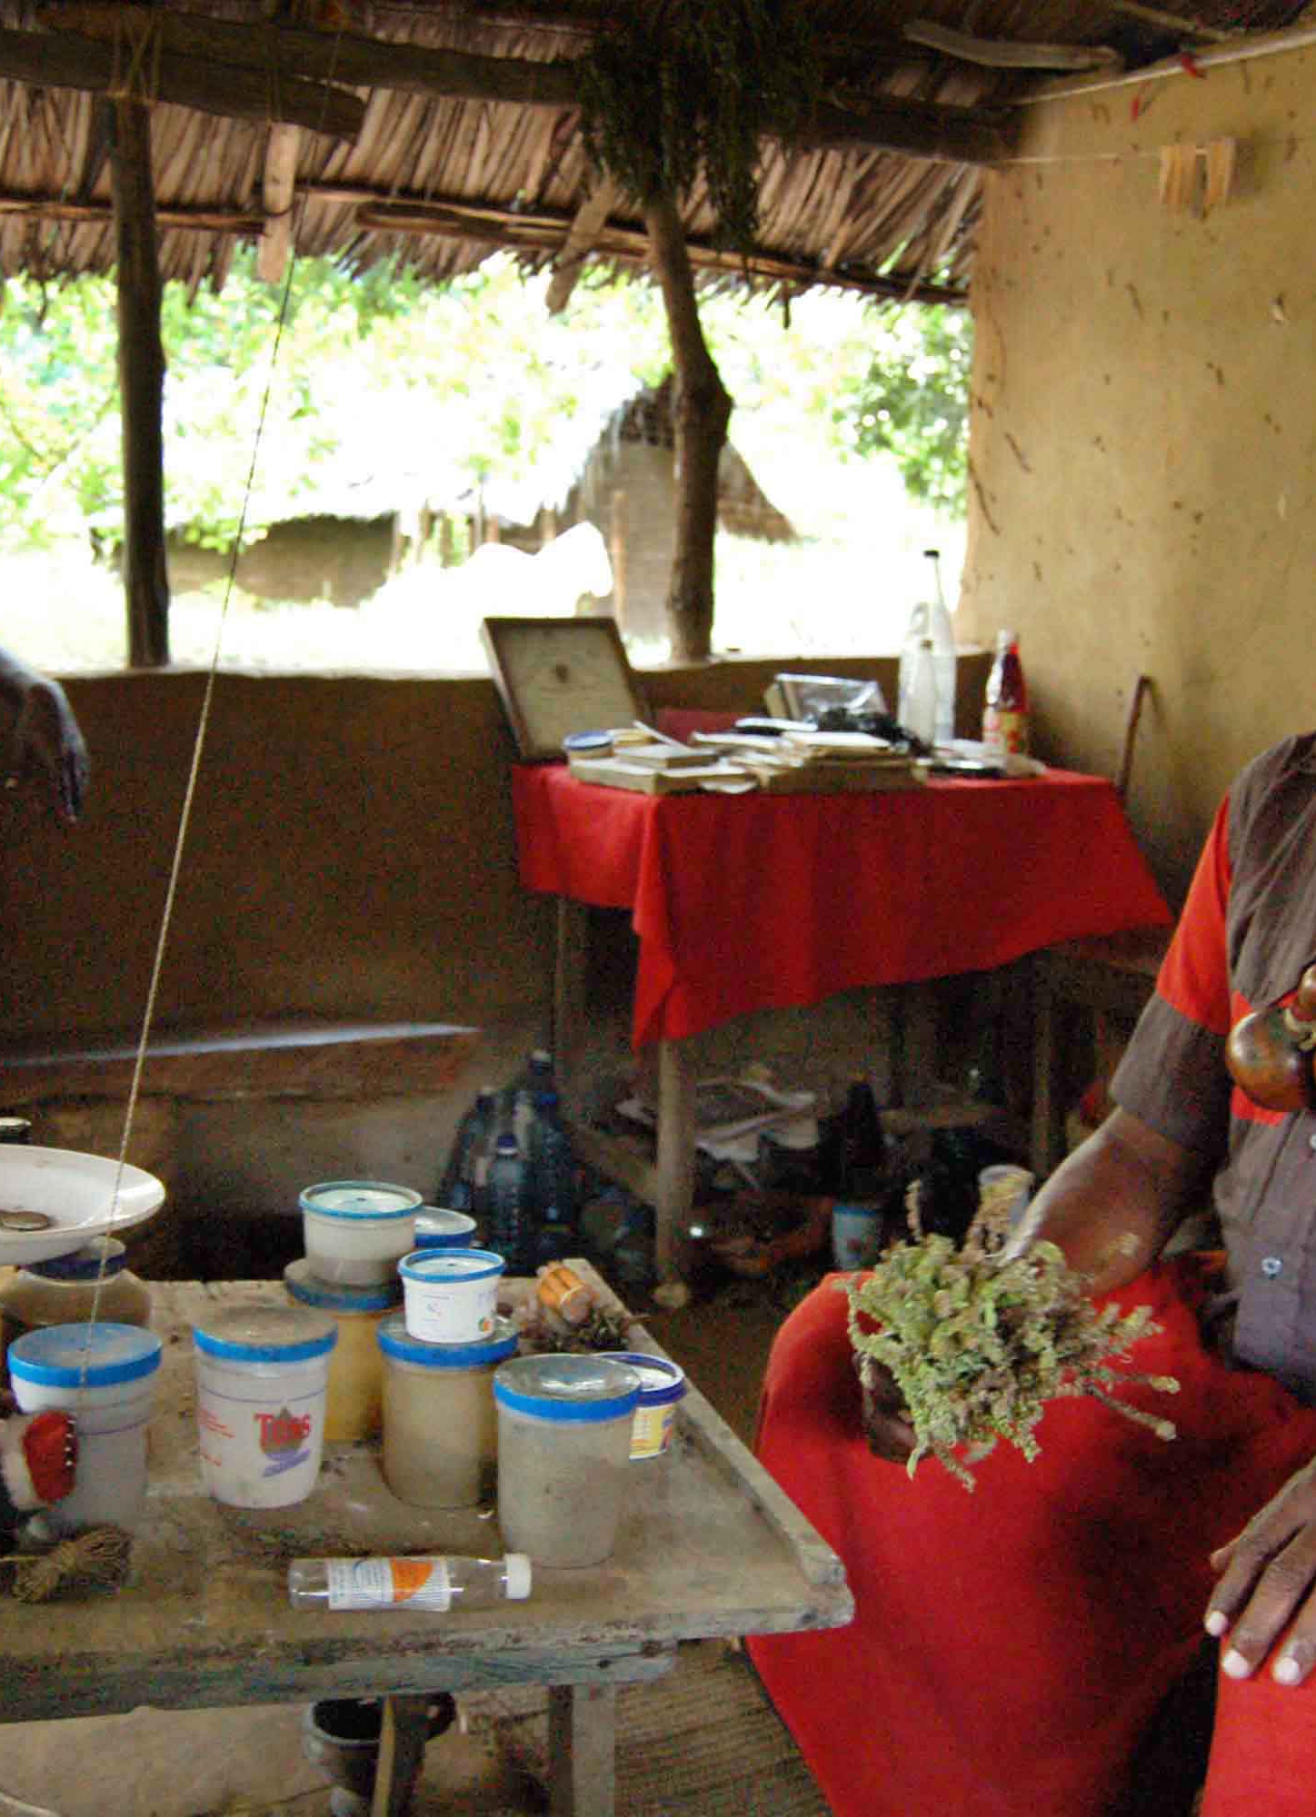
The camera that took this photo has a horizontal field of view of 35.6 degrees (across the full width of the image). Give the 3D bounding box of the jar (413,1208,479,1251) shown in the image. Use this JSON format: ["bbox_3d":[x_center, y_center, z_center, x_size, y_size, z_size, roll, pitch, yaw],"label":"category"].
[{"bbox_3d":[-0.198,0.319,1.682,0.100,0.122,0.100,0,6,0],"label":"jar"}]

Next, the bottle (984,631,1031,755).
[{"bbox_3d":[0.588,-0.360,3.450,0.070,0.225,0.070,0,6,0],"label":"bottle"}]

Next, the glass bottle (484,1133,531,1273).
[{"bbox_3d":[-0.229,0.454,3.120,0.066,0.215,0.066,0,6,0],"label":"glass bottle"}]

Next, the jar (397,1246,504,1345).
[{"bbox_3d":[-0.123,0.234,1.233,0.065,0.041,0.065,0,6,0],"label":"jar"}]

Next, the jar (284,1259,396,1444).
[{"bbox_3d":[-0.202,0.292,1.355,0.086,0.099,0.086,-1,6,-8],"label":"jar"}]

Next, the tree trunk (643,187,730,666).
[{"bbox_3d":[0.051,-0.860,3.650,0.130,0.880,0.110,-3,6,0],"label":"tree trunk"}]

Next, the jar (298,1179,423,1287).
[{"bbox_3d":[-0.196,0.216,1.359,0.082,0.052,0.082,-1,6,-8],"label":"jar"}]

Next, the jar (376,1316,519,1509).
[{"bbox_3d":[-0.126,0.303,1.243,0.085,0.099,0.085,-1,6,-6],"label":"jar"}]

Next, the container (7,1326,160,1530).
[{"bbox_3d":[-0.390,0.352,1.378,0.101,0.122,0.101,0,6,0],"label":"container"}]

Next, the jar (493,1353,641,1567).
[{"bbox_3d":[-0.051,0.314,1.163,0.084,0.096,0.084,0,6,-2],"label":"jar"}]

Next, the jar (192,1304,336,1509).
[{"bbox_3d":[-0.237,0.303,1.244,0.085,0.099,0.085,0,6,0],"label":"jar"}]

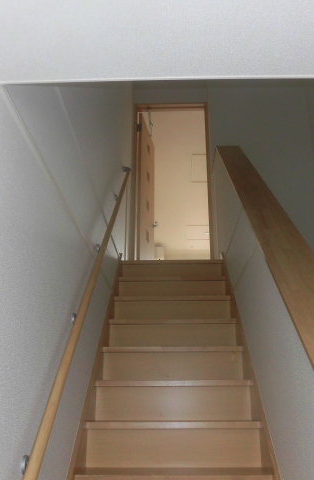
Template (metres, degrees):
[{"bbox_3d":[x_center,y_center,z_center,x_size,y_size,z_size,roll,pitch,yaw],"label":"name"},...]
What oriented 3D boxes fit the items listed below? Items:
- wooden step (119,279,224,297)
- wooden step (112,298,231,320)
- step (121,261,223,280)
[{"bbox_3d":[0.125,0.433,3.566,0.860,0.206,0.235,0,-21,2],"label":"wooden step"},{"bbox_3d":[0.116,0.552,3.300,0.860,0.206,0.235,0,-21,2],"label":"wooden step"},{"bbox_3d":[0.133,0.314,3.831,0.860,0.206,0.235,0,-21,2],"label":"step"}]

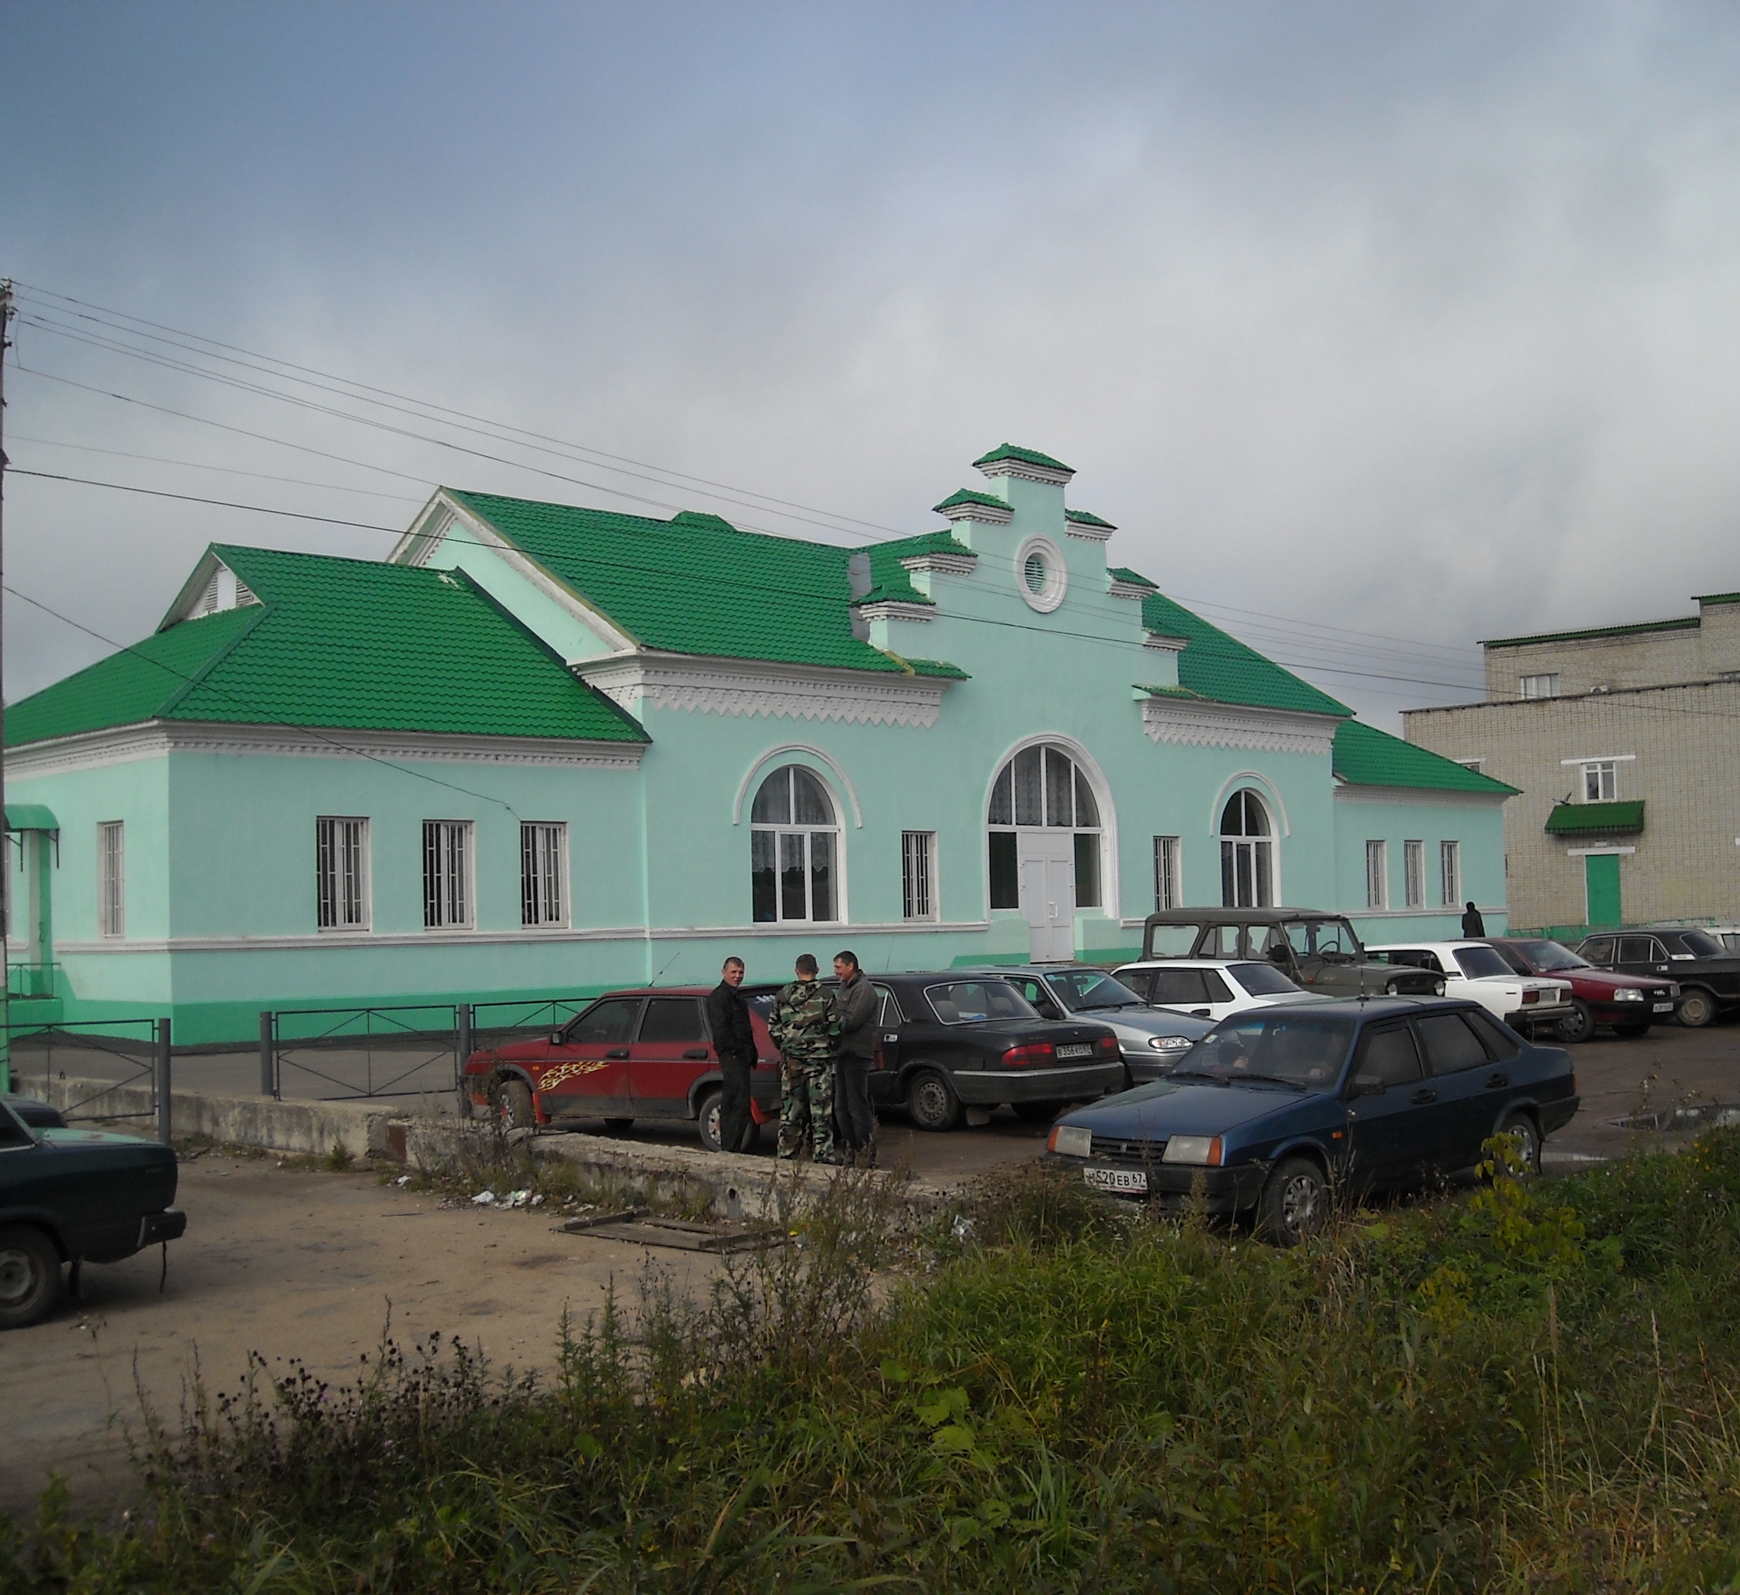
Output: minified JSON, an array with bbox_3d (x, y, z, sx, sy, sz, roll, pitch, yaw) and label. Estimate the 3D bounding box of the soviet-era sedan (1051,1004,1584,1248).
[{"bbox_3d":[3.114,2.082,14.773,4.200,1.400,1.650,0,-3,-41],"label":"soviet-era sedan"}]

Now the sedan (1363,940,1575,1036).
[{"bbox_3d":[7.570,2.730,29.750,4.130,1.440,1.620,-5,-5,43],"label":"sedan"}]

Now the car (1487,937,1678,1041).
[{"bbox_3d":[9.280,2.760,31.200,1.800,1.420,4.700,2,-5,-41],"label":"car"}]

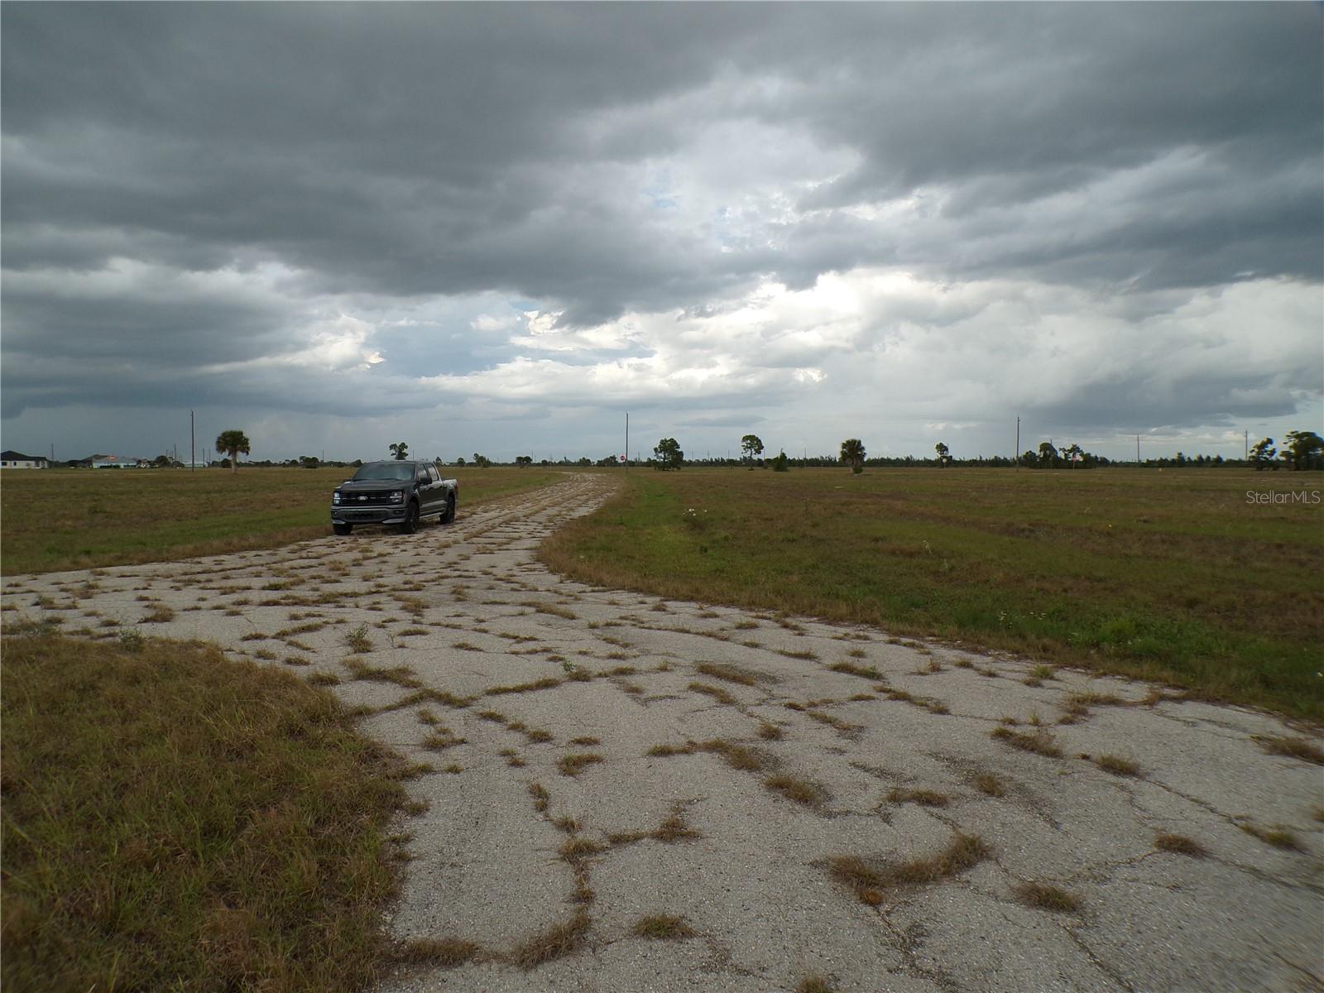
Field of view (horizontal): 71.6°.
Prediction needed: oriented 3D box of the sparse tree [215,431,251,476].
[{"bbox_3d":[-52.760,-5.370,113.000,4.160,5.440,4.040,0,2,0],"label":"sparse tree"}]

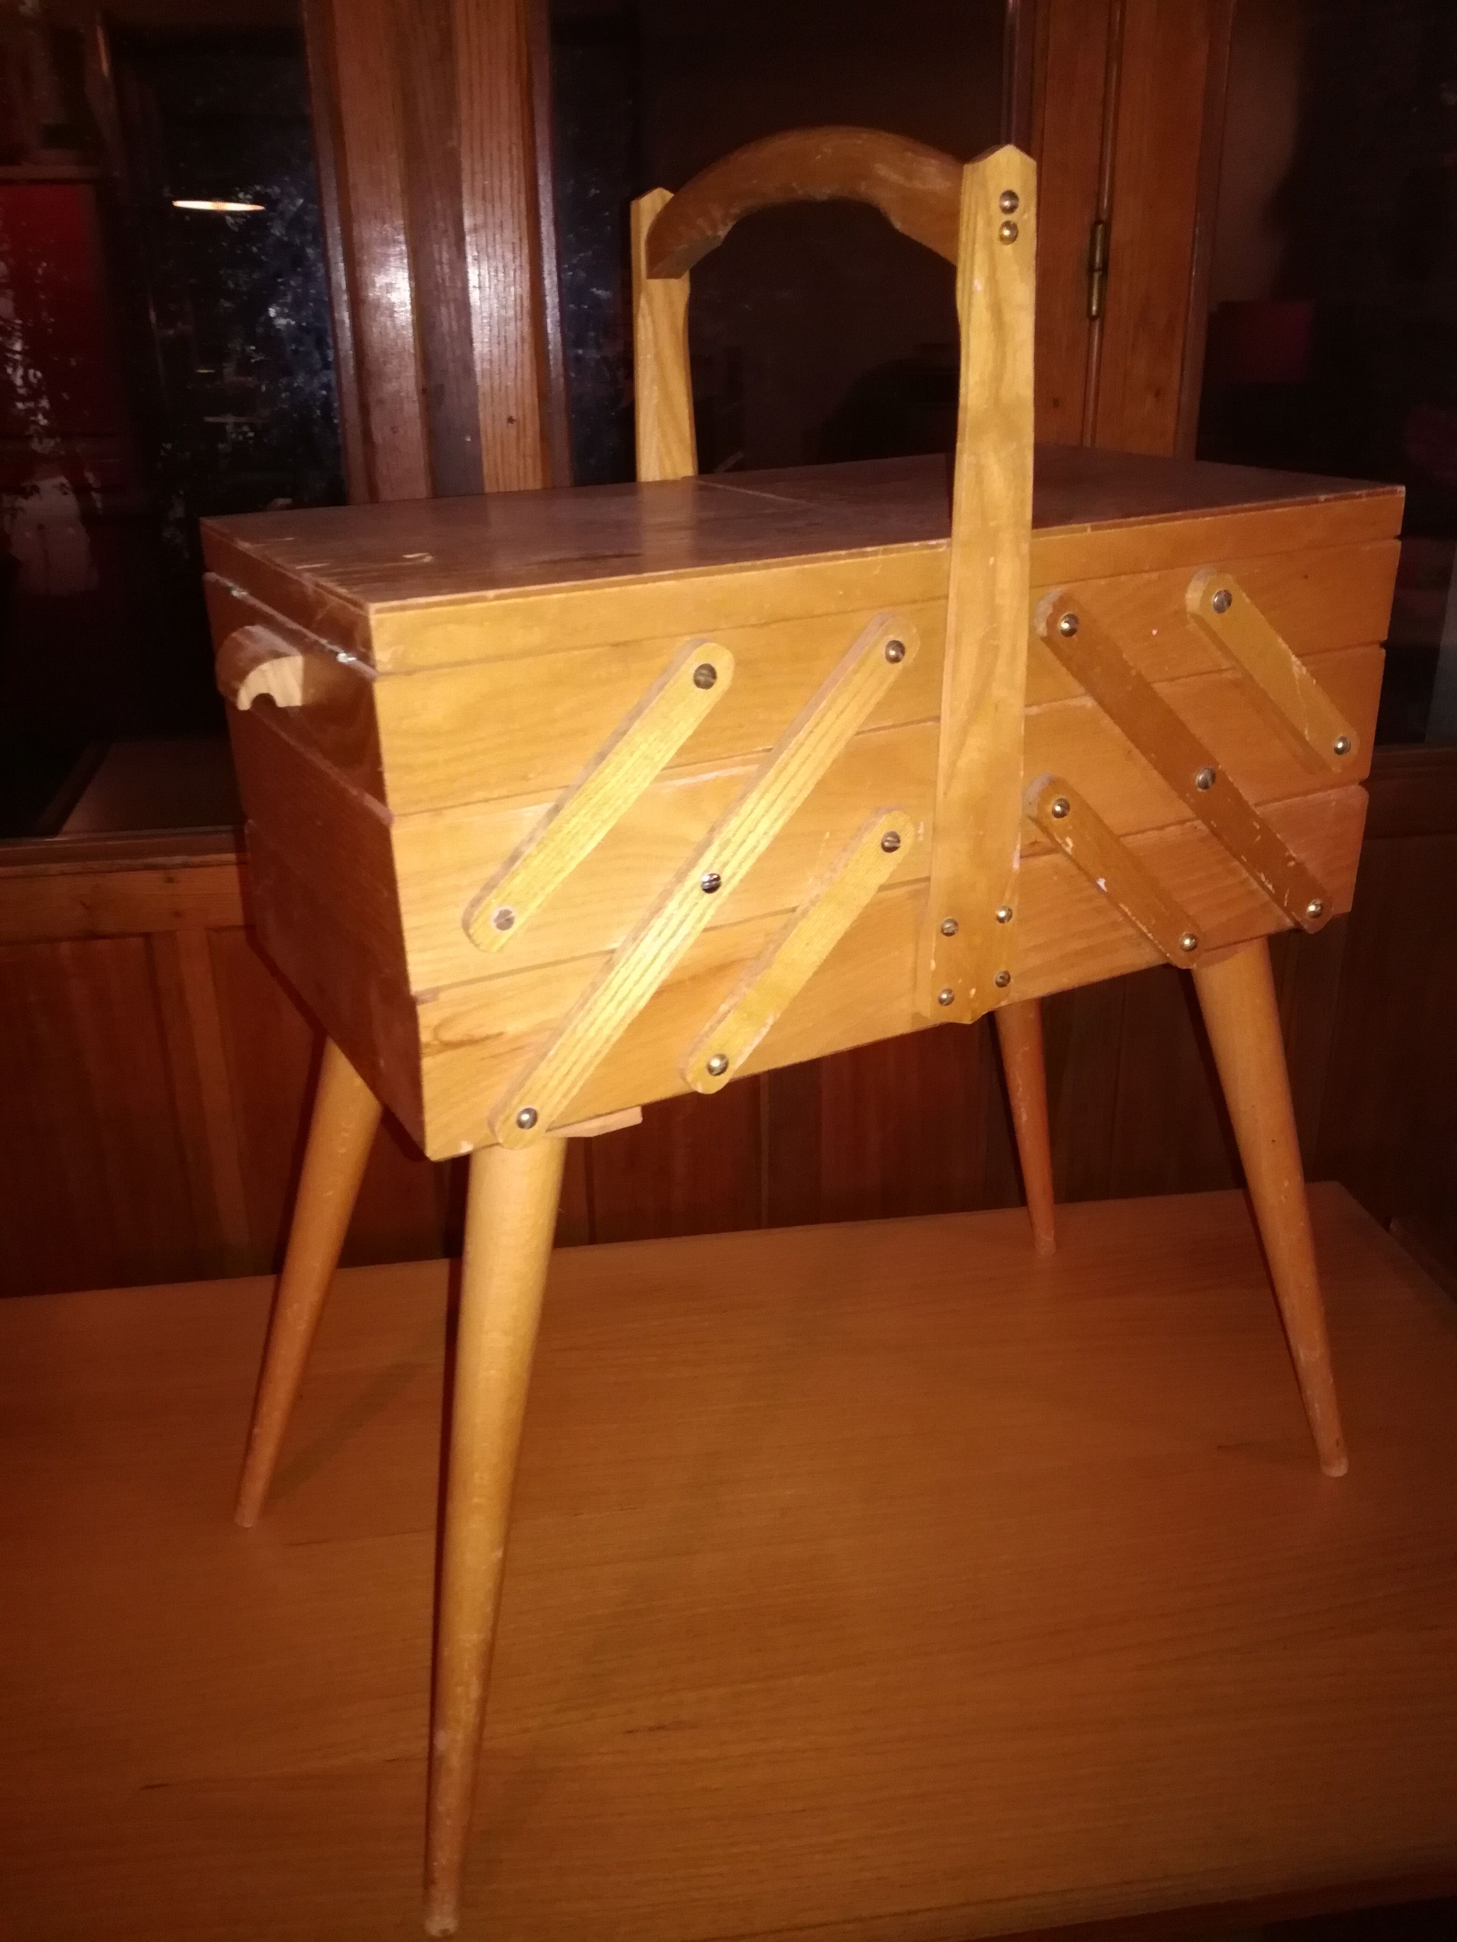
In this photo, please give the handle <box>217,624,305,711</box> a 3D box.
[{"bbox_3d":[-0.167,-0.106,0.536,0.021,0.020,0.053,-14,26,-26],"label":"handle"}]

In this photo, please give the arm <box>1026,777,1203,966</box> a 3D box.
[{"bbox_3d":[0.159,-0.038,0.613,0.125,0.019,0.008,36,-1,-36],"label":"arm"}]

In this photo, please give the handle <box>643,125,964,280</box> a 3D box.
[{"bbox_3d":[0.028,-0.293,0.577,0.018,0.047,0.240,-14,26,-26],"label":"handle"}]

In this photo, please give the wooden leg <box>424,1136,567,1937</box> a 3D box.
[{"bbox_3d":[-0.096,0.218,0.585,0.036,0.351,0.036,1,12,-31],"label":"wooden leg"}]

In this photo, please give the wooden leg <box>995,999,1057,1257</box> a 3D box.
[{"bbox_3d":[0.185,0.054,0.945,0.036,0.353,0.036,-29,39,-18],"label":"wooden leg"}]

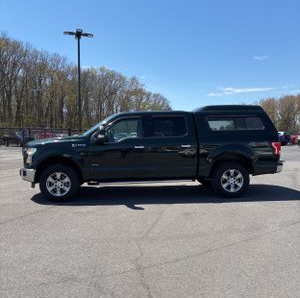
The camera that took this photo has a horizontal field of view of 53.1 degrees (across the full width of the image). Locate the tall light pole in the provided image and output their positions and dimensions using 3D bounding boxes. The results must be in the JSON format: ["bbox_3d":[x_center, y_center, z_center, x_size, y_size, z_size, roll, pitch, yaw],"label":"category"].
[{"bbox_3d":[-4.863,-3.971,20.808,1.950,8.500,1.800,-1,3,-14],"label":"tall light pole"}]

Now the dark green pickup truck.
[{"bbox_3d":[0.017,0.017,7.280,5.890,2.050,2.130,0,3,-5],"label":"dark green pickup truck"}]

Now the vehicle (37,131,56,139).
[{"bbox_3d":[-12.012,-1.314,35.181,1.870,1.580,4.600,-1,3,-19],"label":"vehicle"}]

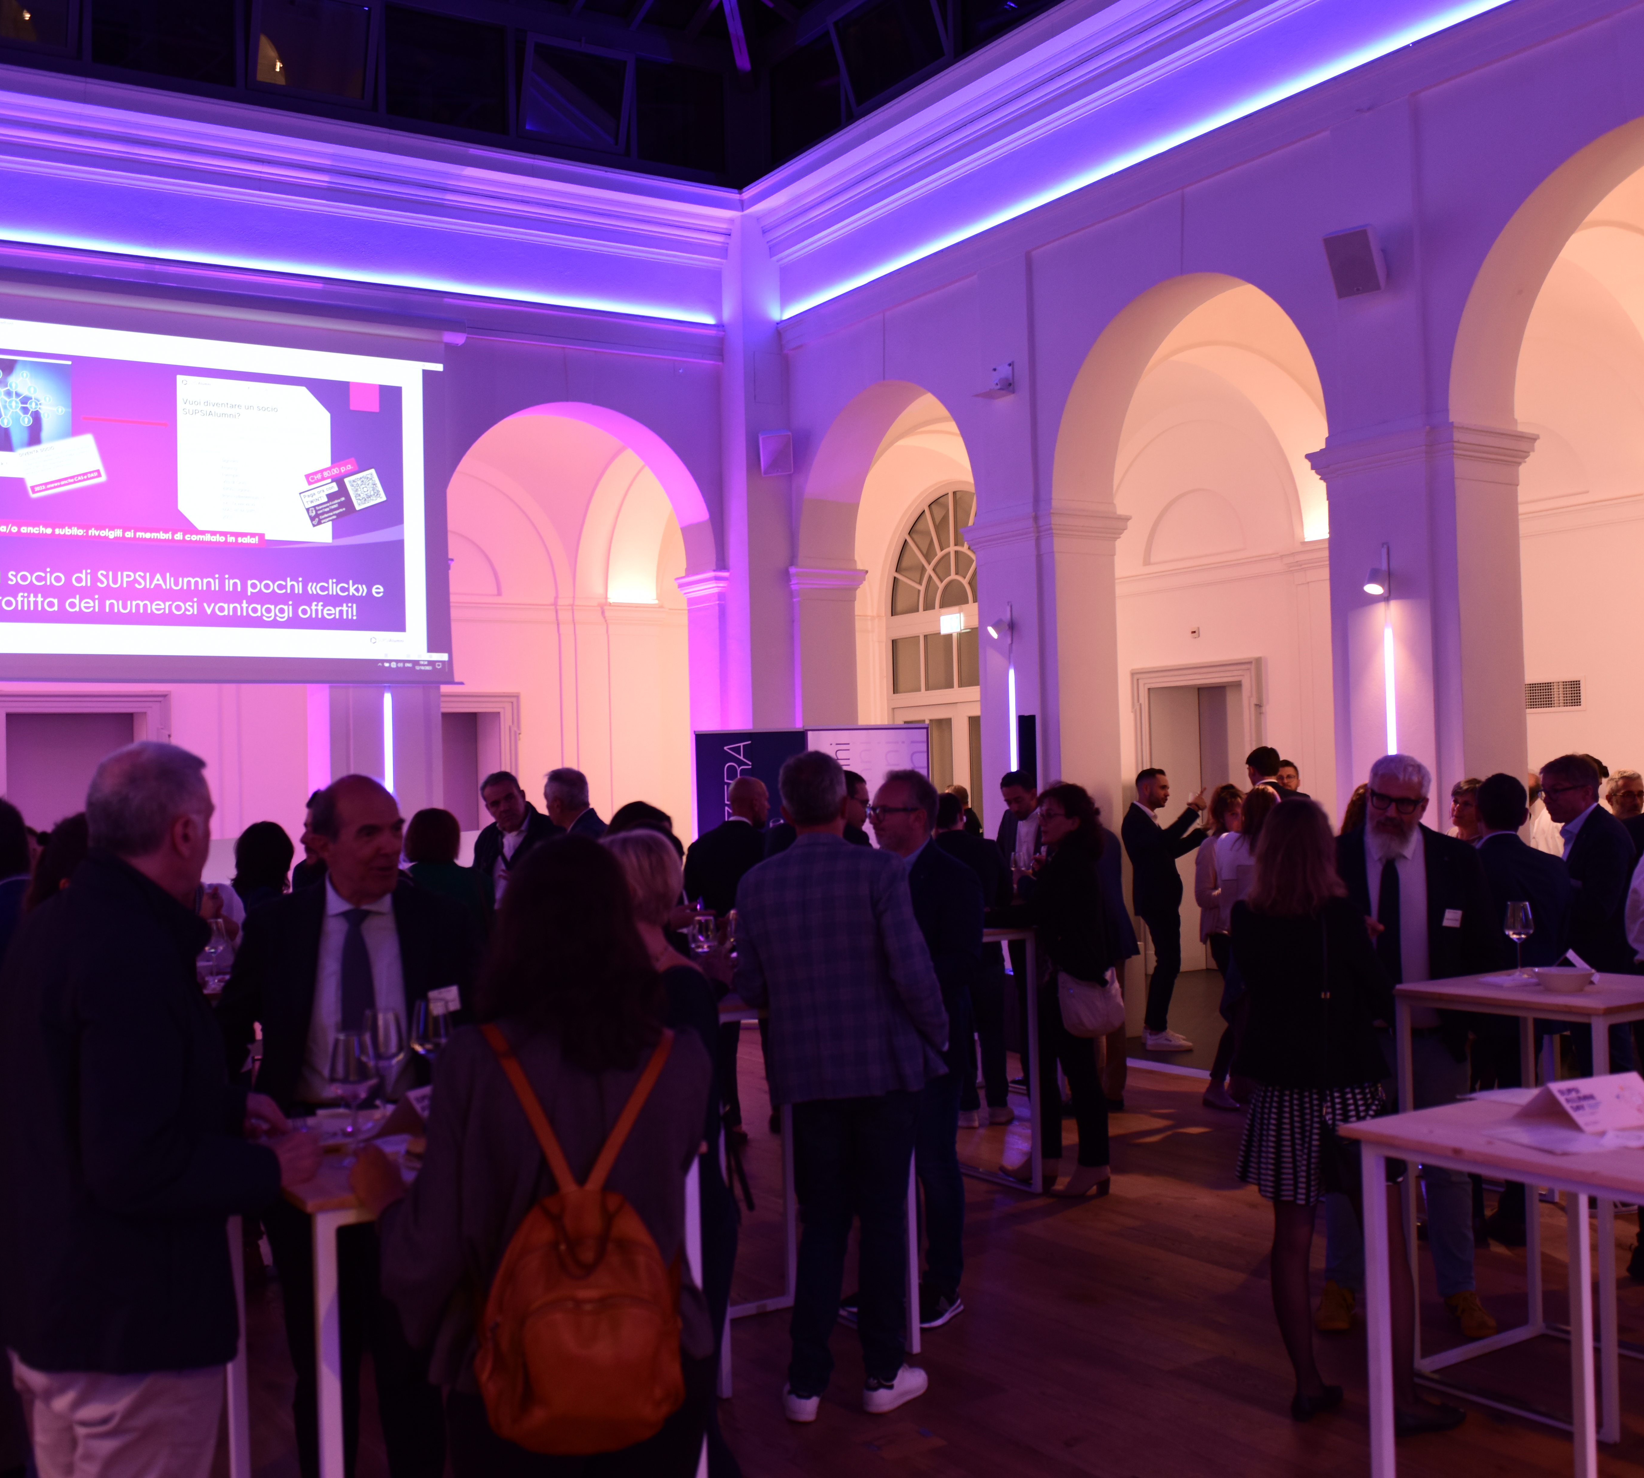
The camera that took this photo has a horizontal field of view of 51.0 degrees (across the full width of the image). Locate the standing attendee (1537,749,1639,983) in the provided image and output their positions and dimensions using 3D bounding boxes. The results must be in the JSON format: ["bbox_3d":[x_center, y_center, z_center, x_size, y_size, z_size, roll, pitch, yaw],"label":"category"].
[{"bbox_3d":[2.917,0.922,6.520,0.370,1.720,0.490,-1,-1,-10],"label":"standing attendee"}]

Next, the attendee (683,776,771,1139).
[{"bbox_3d":[-0.421,1.039,8.300,0.500,1.730,0.380,-2,-1,25],"label":"attendee"}]

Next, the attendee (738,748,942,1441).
[{"bbox_3d":[0.055,0.929,4.800,0.590,1.820,0.420,-2,-1,13],"label":"attendee"}]

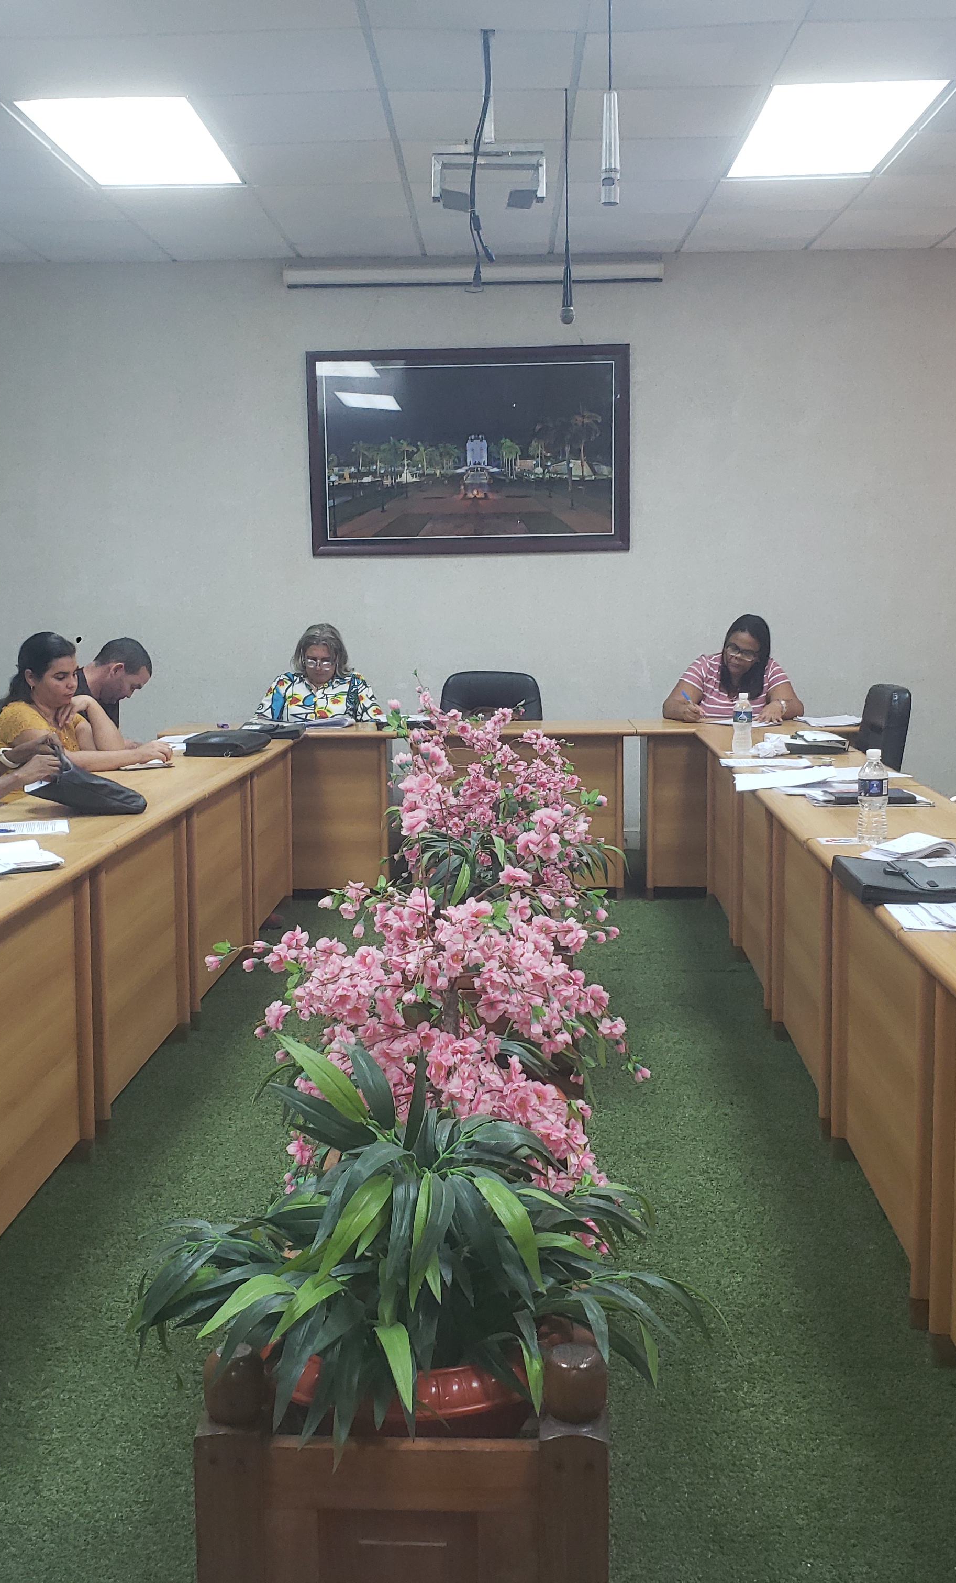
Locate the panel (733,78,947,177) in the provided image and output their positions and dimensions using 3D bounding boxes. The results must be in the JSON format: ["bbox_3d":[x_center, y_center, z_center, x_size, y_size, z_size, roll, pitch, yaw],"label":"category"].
[{"bbox_3d":[1.323,-2.507,6.012,0.600,0.060,1.220,0,7,2],"label":"panel"}]

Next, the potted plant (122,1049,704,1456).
[{"bbox_3d":[-0.071,0.548,1.886,0.688,0.500,0.600,0,7,2],"label":"potted plant"}]

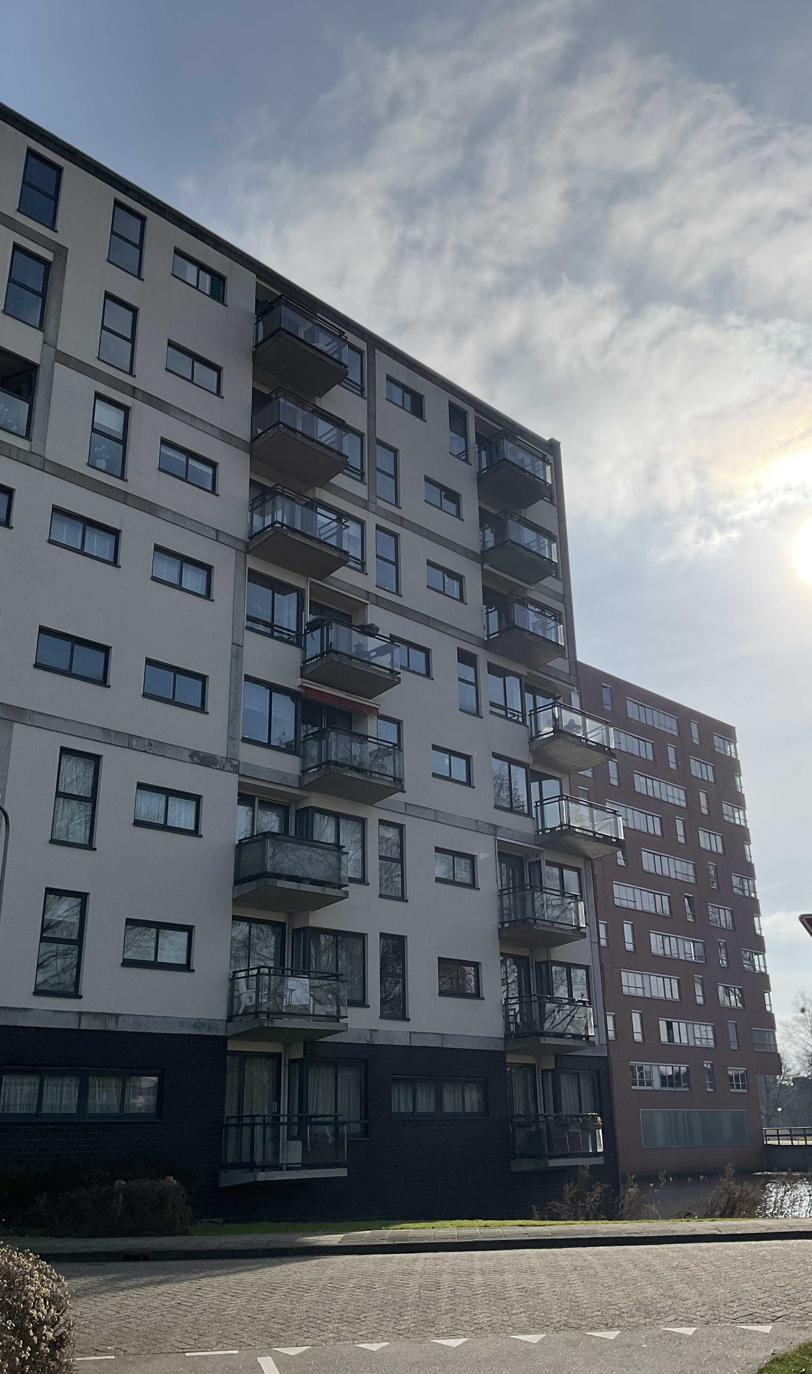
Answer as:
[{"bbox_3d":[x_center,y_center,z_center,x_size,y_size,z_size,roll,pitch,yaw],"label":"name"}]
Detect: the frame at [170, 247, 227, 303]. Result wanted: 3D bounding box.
[{"bbox_3d":[-5.013,-9.956,28.003,1.562,0.835,0.130,19,-29,-41],"label":"frame"}]

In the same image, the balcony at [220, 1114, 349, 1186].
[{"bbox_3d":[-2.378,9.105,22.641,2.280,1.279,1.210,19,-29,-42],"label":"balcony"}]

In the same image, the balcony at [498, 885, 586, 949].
[{"bbox_3d":[3.572,6.037,30.175,1.093,1.298,2.246,-21,-29,41],"label":"balcony"}]

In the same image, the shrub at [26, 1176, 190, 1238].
[{"bbox_3d":[-4.141,7.285,16.180,2.050,0.720,1.200,-1,-21,0],"label":"shrub"}]

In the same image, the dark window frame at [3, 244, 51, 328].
[{"bbox_3d":[-8.006,-8.398,24.314,0.120,1.814,0.869,-20,-28,41],"label":"dark window frame"}]

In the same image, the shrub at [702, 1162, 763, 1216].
[{"bbox_3d":[5.035,7.775,17.700,0.820,0.920,0.800,-1,-21,0],"label":"shrub"}]

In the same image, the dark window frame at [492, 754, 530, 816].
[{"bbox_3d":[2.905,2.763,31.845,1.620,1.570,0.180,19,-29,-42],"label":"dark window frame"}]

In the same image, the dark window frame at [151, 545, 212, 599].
[{"bbox_3d":[-4.934,-2.513,25.430,0.130,0.870,1.600,-21,-29,41],"label":"dark window frame"}]

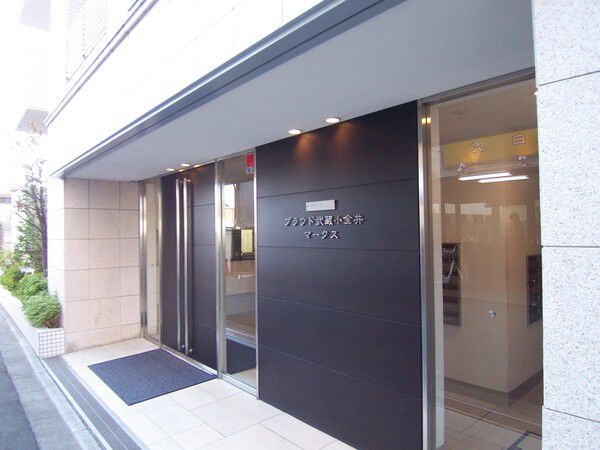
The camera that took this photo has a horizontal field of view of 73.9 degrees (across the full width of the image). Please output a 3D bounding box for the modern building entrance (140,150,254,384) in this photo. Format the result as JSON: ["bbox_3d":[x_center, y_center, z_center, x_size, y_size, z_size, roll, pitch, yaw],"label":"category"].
[{"bbox_3d":[-1.378,0.500,4.877,0.170,2.260,2.880,0,-1,-42],"label":"modern building entrance"}]

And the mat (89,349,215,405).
[{"bbox_3d":[-1.676,1.630,4.434,0.900,0.014,1.480,0,-1,-42],"label":"mat"}]

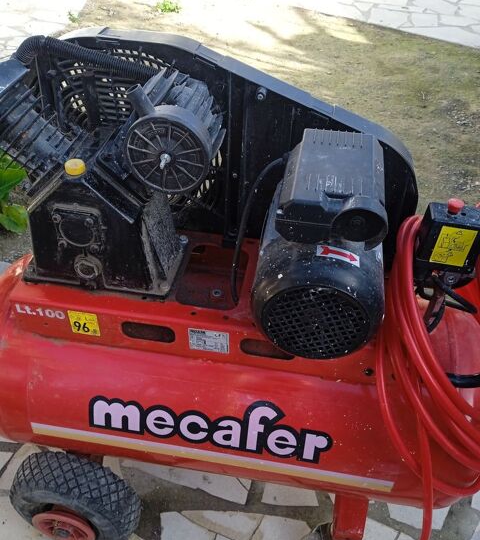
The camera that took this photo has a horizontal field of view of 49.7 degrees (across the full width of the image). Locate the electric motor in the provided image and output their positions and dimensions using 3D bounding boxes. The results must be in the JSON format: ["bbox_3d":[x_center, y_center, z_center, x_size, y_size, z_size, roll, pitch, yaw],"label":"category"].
[{"bbox_3d":[0.122,-0.039,0.758,0.180,0.232,0.291,7,40,7],"label":"electric motor"}]

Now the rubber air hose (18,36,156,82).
[{"bbox_3d":[-0.216,-0.305,0.757,0.242,0.061,0.045,7,40,7],"label":"rubber air hose"}]

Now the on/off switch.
[{"bbox_3d":[0.298,-0.089,0.717,0.023,0.016,0.023,7,40,7],"label":"on/off switch"}]

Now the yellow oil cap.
[{"bbox_3d":[-0.237,-0.147,0.745,0.032,0.016,0.032,1,40,-1],"label":"yellow oil cap"}]

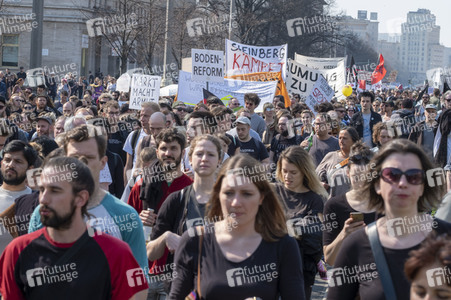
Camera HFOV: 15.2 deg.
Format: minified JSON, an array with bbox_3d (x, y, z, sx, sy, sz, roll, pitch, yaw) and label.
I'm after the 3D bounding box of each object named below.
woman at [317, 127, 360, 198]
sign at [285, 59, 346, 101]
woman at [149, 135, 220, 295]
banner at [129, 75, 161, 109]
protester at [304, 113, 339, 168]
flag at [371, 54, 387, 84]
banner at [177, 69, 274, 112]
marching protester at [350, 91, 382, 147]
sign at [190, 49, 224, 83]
[{"bbox_3d":[1.089,0.557,16.233,0.520,1.560,0.380,2,3,22],"label":"woman"},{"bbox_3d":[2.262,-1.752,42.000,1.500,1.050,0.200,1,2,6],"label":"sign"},{"bbox_3d":[-0.146,0.759,8.935,0.540,1.680,0.400,1,2,3],"label":"woman"},{"bbox_3d":[-1.167,-0.826,24.500,0.420,0.530,0.040,1,2,6],"label":"banner"},{"bbox_3d":[1.028,0.449,17.835,0.520,1.680,0.380,2,3,22],"label":"protester"},{"bbox_3d":[5.251,-2.763,58.000,0.580,1.030,0.300,1,2,11],"label":"flag"},{"bbox_3d":[0.039,-1.133,33.000,1.950,0.800,0.120,1,2,6],"label":"banner"},{"bbox_3d":[1.887,0.117,22.838,0.500,1.800,0.340,1,2,6],"label":"marching protester"},{"bbox_3d":[-0.249,-1.219,24.500,0.470,0.460,0.020,2,1,1],"label":"sign"}]

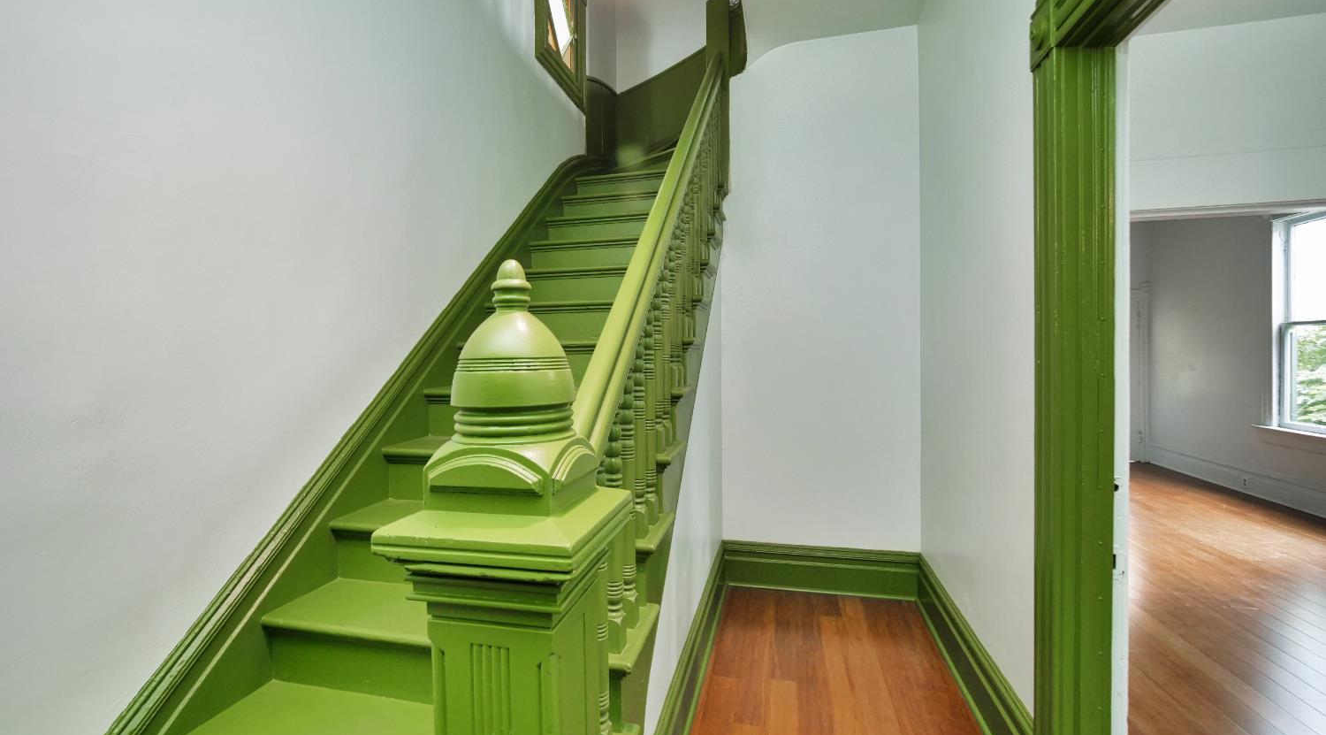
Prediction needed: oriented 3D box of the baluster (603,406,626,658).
[{"bbox_3d":[-0.120,0.390,1.325,0.047,0.617,0.047,0,1,13],"label":"baluster"}]

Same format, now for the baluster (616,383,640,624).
[{"bbox_3d":[-0.093,0.349,1.440,0.047,0.693,0.047,0,1,13],"label":"baluster"}]

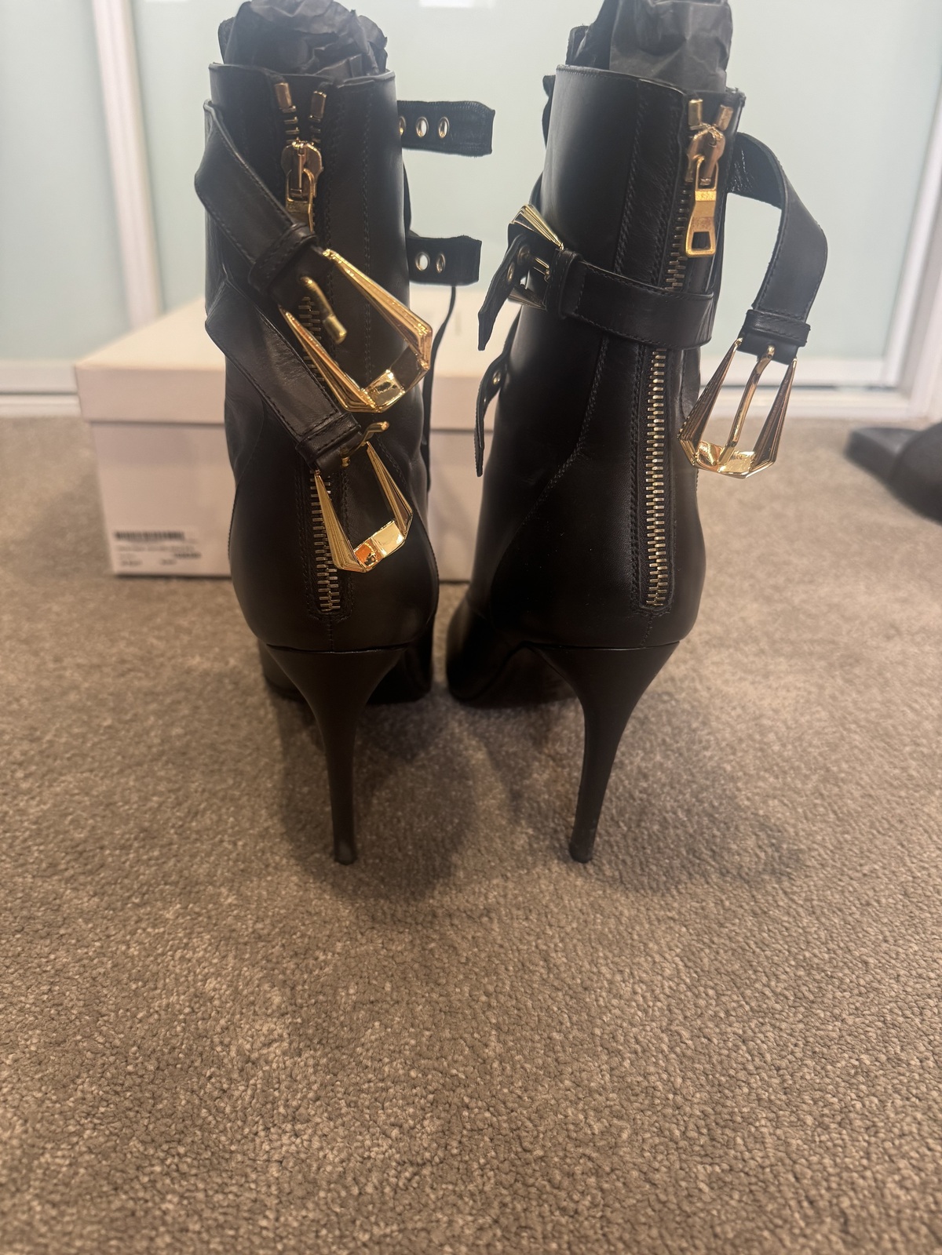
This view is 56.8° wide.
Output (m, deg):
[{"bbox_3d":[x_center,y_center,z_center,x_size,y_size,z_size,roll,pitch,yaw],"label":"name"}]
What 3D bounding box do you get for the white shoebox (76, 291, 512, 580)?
[{"bbox_3d":[-0.069,-0.178,0.695,0.322,0.124,0.414,1,27,-4],"label":"white shoebox"}]

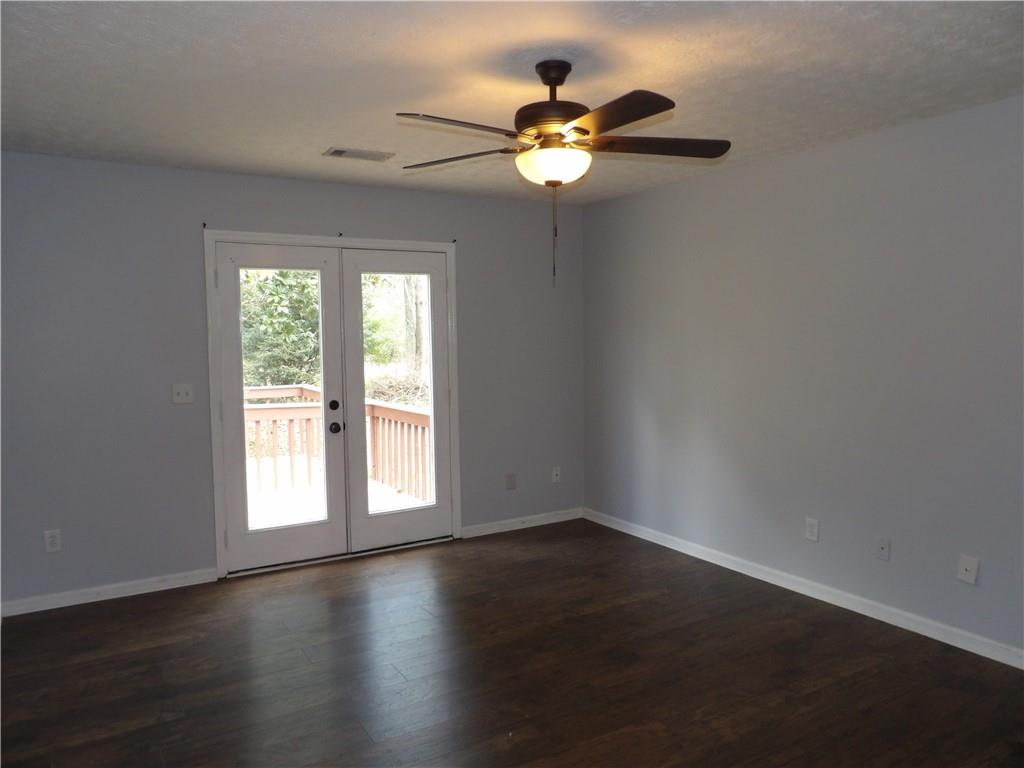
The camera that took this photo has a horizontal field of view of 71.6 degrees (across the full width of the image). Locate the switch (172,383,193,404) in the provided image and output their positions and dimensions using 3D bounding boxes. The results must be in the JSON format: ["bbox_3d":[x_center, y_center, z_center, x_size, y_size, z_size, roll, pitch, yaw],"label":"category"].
[{"bbox_3d":[-1.932,0.057,4.172,0.113,0.114,0.015,-3,4,-31],"label":"switch"}]

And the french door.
[{"bbox_3d":[-1.106,0.104,4.709,1.662,2.118,0.120,-3,4,-31],"label":"french door"}]

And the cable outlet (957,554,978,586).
[{"bbox_3d":[2.081,0.849,3.242,0.012,0.118,0.074,-3,4,-31],"label":"cable outlet"}]

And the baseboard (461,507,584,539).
[{"bbox_3d":[0.106,1.065,5.468,1.112,0.090,0.016,-3,4,-31],"label":"baseboard"}]

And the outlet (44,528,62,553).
[{"bbox_3d":[-2.502,0.857,3.875,0.073,0.117,0.010,-3,4,-31],"label":"outlet"}]

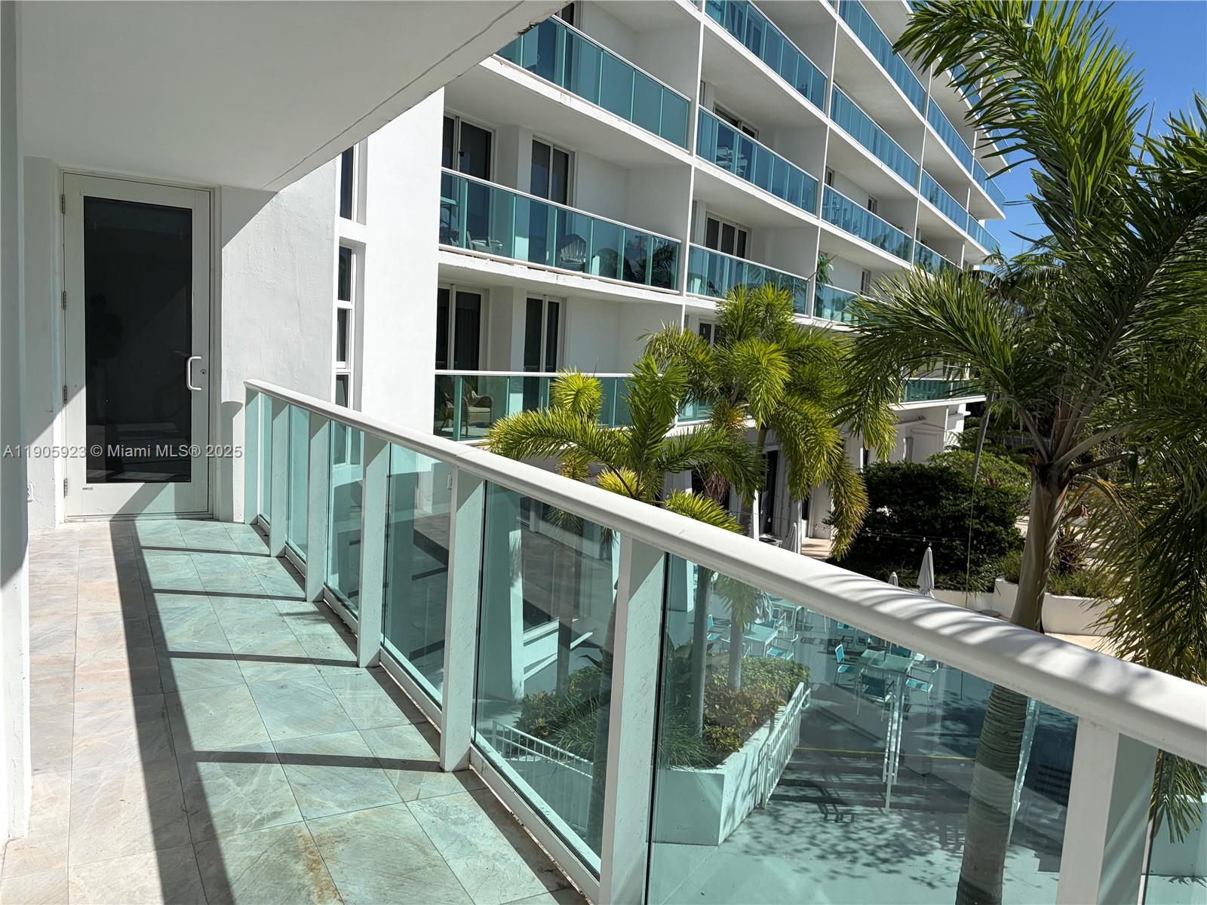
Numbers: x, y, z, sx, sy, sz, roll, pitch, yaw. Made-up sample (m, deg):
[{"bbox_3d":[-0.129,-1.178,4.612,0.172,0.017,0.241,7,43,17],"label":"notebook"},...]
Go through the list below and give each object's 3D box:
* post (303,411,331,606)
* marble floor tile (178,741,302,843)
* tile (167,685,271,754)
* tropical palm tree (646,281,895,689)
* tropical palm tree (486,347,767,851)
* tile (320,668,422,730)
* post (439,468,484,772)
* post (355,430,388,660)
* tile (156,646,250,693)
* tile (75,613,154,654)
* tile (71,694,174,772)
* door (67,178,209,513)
[{"bbox_3d":[-1.565,0.297,4.963,0.091,1.049,0.060,0,7,-30],"label":"post"},{"bbox_3d":[-1.167,1.072,2.894,0.309,0.010,0.594,0,7,-30],"label":"marble floor tile"},{"bbox_3d":[-1.460,1.000,3.413,0.309,0.010,0.604,0,7,-30],"label":"tile"},{"bbox_3d":[2.660,0.723,15.361,4.000,6.850,4.000,5,6,10],"label":"tropical palm tree"},{"bbox_3d":[0.081,2.085,10.940,3.200,6.350,3.200,4,6,1],"label":"tropical palm tree"},{"bbox_3d":[-0.945,1.004,3.715,0.278,0.014,0.602,0,7,-30],"label":"tile"},{"bbox_3d":[-0.483,0.561,3.078,0.089,1.049,0.058,0,7,-30],"label":"post"},{"bbox_3d":[-1.022,0.427,4.048,0.110,1.050,0.048,0,7,-30],"label":"post"},{"bbox_3d":[-1.760,0.927,3.938,0.308,0.014,0.602,0,7,-30],"label":"tile"},{"bbox_3d":[-2.314,0.855,4.292,0.306,0.010,0.592,0,7,-30],"label":"tile"},{"bbox_3d":[-1.732,1.000,3.267,0.307,0.014,0.602,0,7,-30],"label":"tile"},{"bbox_3d":[-3.438,-0.748,6.721,0.938,2.436,0.050,0,7,-30],"label":"door"}]

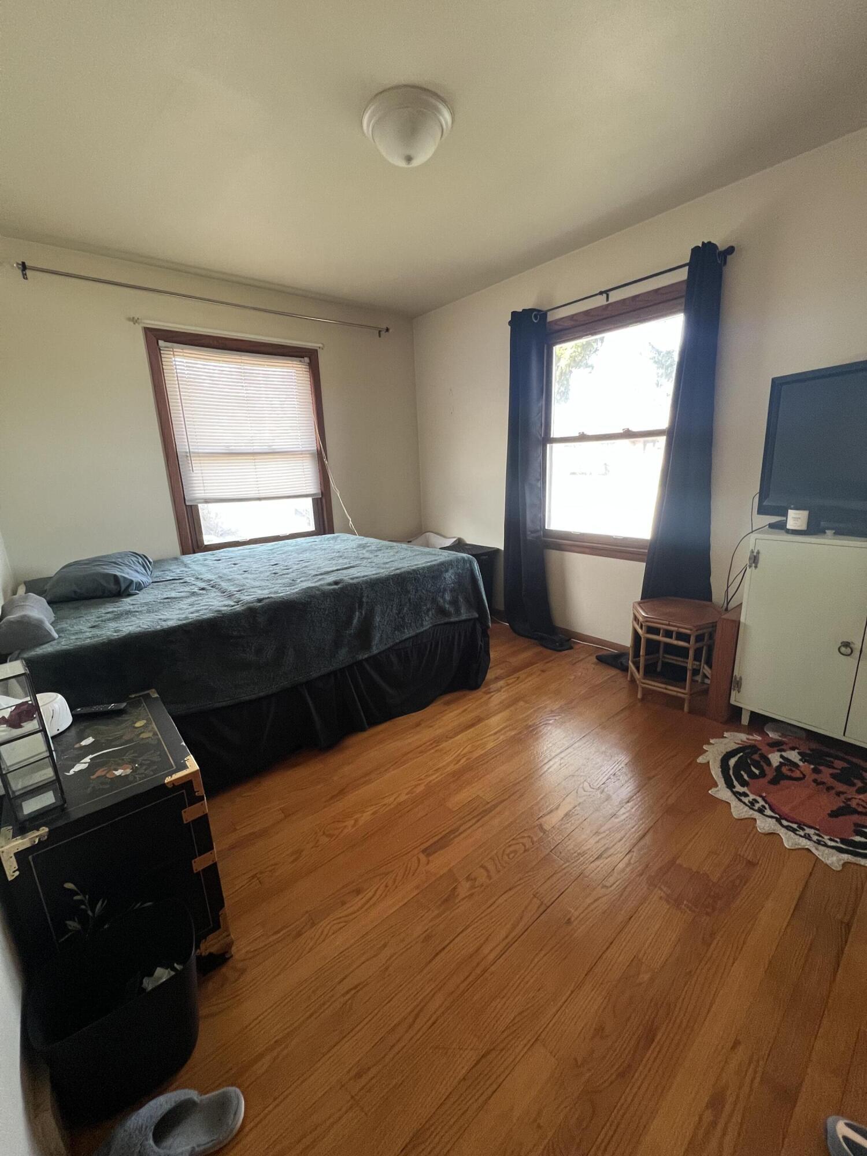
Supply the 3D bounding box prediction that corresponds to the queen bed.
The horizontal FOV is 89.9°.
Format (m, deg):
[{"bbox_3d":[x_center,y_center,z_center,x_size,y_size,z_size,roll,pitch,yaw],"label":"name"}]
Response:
[{"bbox_3d":[-0.985,0.307,2.506,1.990,0.745,1.580,-14,19,-38],"label":"queen bed"}]

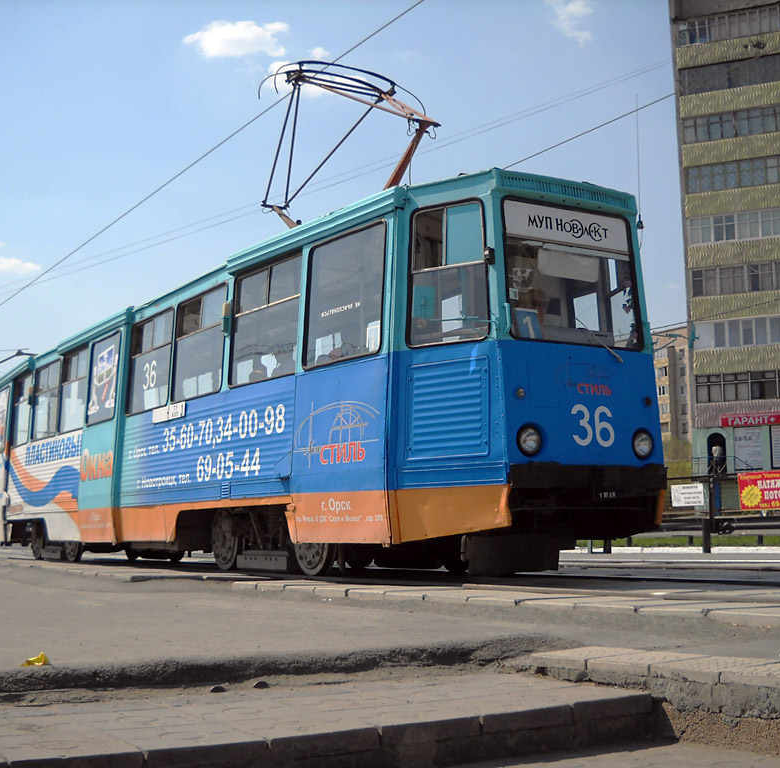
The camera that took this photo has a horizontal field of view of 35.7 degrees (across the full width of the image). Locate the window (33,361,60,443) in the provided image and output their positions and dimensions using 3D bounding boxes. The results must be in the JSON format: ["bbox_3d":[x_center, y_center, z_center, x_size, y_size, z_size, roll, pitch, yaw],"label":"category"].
[{"bbox_3d":[-4.995,0.268,17.667,0.060,1.086,1.368,6,-9,-30],"label":"window"}]

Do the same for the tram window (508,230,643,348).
[{"bbox_3d":[1.405,-0.689,9.285,1.252,0.823,0.060,3,-13,-30],"label":"tram window"}]

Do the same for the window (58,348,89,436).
[{"bbox_3d":[-4.231,0.103,16.371,0.060,1.086,1.371,6,-9,-30],"label":"window"}]

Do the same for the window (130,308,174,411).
[{"bbox_3d":[-2.712,-0.226,13.793,0.060,1.086,1.371,6,-9,-30],"label":"window"}]

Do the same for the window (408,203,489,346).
[{"bbox_3d":[0.440,-0.832,9.119,0.635,1.071,0.060,-8,-12,26],"label":"window"}]

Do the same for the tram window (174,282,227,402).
[{"bbox_3d":[-1.957,-0.389,12.512,0.060,1.086,1.374,6,-9,-30],"label":"tram window"}]

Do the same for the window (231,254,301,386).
[{"bbox_3d":[-1.129,-0.568,11.108,0.060,1.086,1.467,6,-9,-30],"label":"window"}]

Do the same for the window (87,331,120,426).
[{"bbox_3d":[-3.542,-0.047,15.058,0.060,1.062,1.182,6,-9,-30],"label":"window"}]

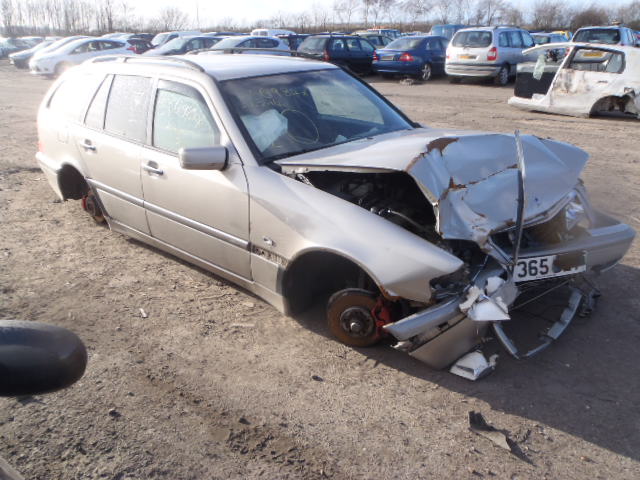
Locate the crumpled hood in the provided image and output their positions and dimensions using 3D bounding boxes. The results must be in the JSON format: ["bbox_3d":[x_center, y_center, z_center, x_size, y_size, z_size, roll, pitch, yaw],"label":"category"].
[{"bbox_3d":[0.658,-0.359,2.789,1.130,0.420,1.420,18,28,39],"label":"crumpled hood"}]

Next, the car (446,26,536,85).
[{"bbox_3d":[5.923,-6.084,17.034,1.740,1.670,4.300,18,28,38],"label":"car"}]

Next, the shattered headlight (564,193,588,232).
[{"bbox_3d":[1.462,-0.159,2.952,0.120,0.190,0.170,18,28,39],"label":"shattered headlight"}]

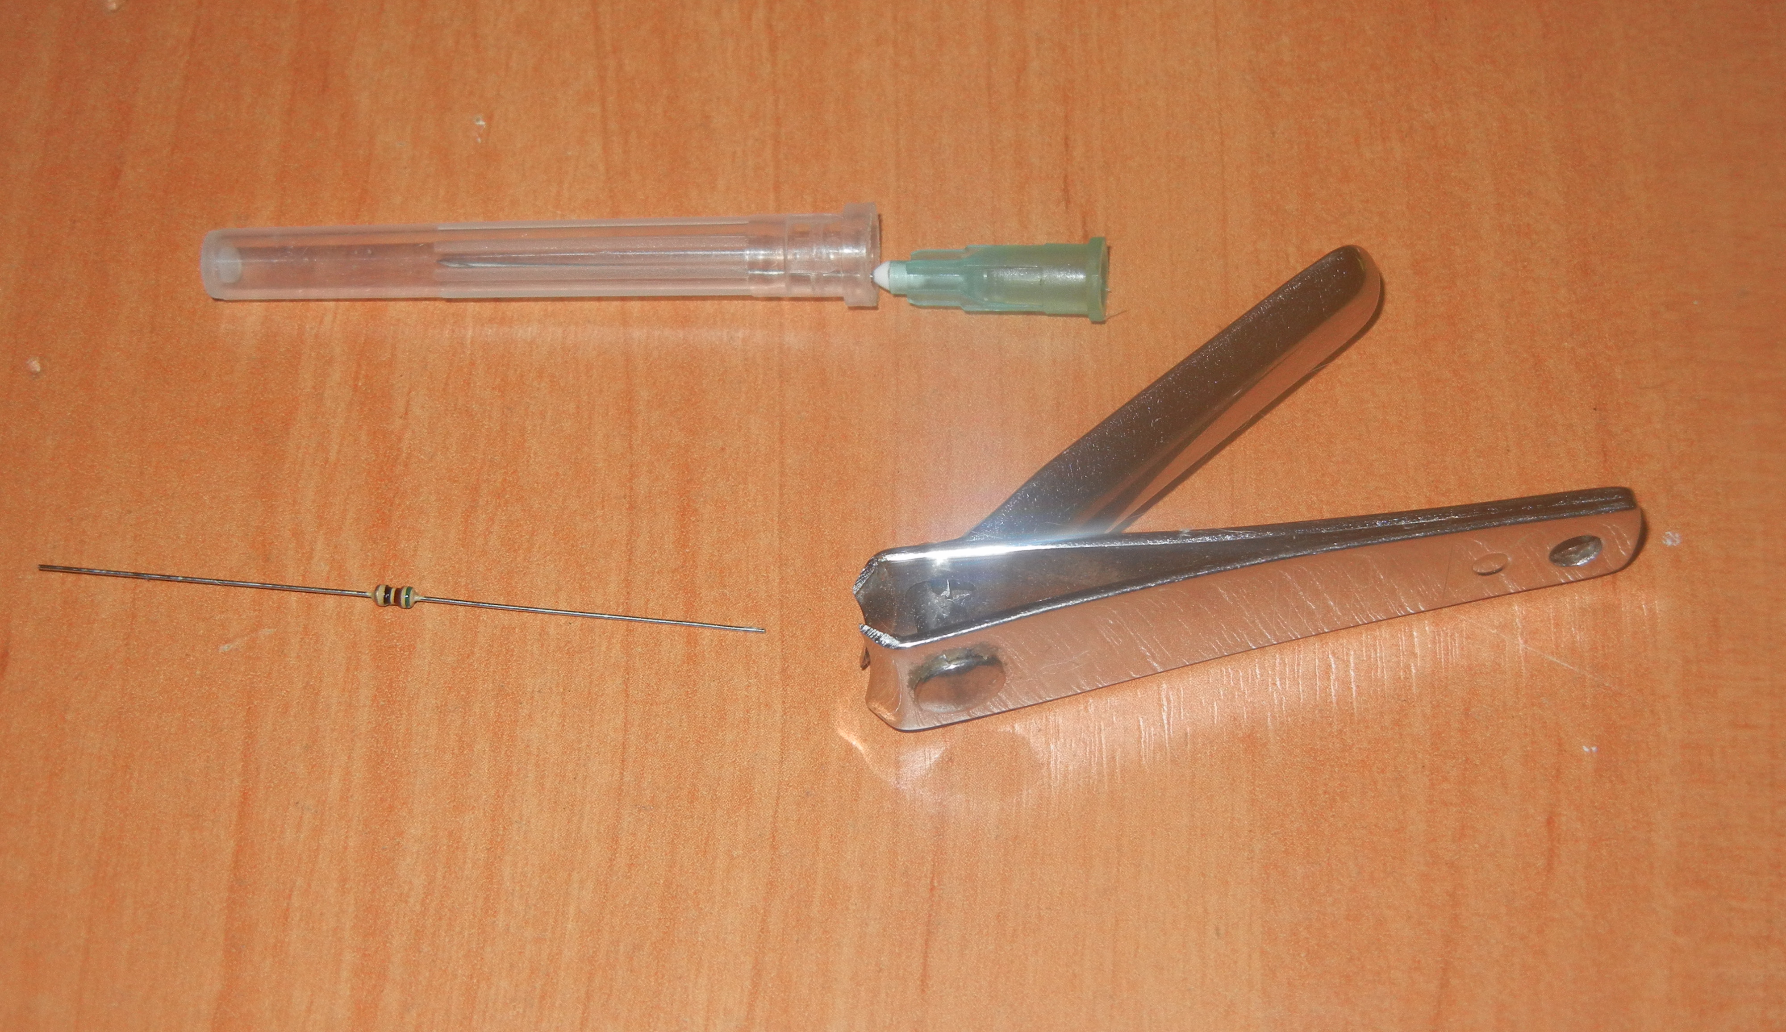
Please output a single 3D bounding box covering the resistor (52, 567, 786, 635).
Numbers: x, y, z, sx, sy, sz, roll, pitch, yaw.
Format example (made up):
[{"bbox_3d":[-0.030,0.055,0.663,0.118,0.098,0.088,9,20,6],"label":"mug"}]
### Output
[{"bbox_3d":[-0.040,0.007,0.248,0.060,0.002,0.002,5,56,3],"label":"resistor"}]

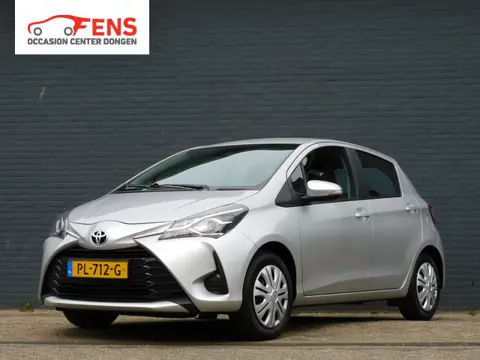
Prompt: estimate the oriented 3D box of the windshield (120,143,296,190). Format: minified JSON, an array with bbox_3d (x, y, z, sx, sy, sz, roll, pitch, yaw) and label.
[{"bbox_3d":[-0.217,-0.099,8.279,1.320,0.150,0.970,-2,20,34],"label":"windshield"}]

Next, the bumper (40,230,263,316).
[{"bbox_3d":[-0.750,0.609,7.472,1.690,0.520,0.640,-2,-4,34],"label":"bumper"}]

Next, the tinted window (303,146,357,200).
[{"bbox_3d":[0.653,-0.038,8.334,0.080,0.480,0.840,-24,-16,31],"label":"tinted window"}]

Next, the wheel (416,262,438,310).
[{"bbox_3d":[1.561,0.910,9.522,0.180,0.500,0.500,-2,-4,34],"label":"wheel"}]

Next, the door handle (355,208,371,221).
[{"bbox_3d":[0.940,0.271,8.482,0.055,0.065,0.220,-2,-4,34],"label":"door handle"}]

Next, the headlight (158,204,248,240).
[{"bbox_3d":[-0.224,0.277,7.210,0.360,0.240,0.530,-2,-4,34],"label":"headlight"}]

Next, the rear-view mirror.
[{"bbox_3d":[0.606,0.068,7.862,0.240,0.140,0.170,-2,-4,34],"label":"rear-view mirror"}]

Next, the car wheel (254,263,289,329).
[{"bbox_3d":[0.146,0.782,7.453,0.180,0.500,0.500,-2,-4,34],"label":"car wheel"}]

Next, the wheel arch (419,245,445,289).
[{"bbox_3d":[1.576,0.759,9.497,0.170,0.420,0.640,-2,-4,34],"label":"wheel arch"}]

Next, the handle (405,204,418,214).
[{"bbox_3d":[1.417,0.251,9.188,0.055,0.065,0.220,-2,-4,34],"label":"handle"}]

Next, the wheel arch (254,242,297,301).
[{"bbox_3d":[0.176,0.626,7.442,0.170,0.430,0.640,-2,-4,34],"label":"wheel arch"}]

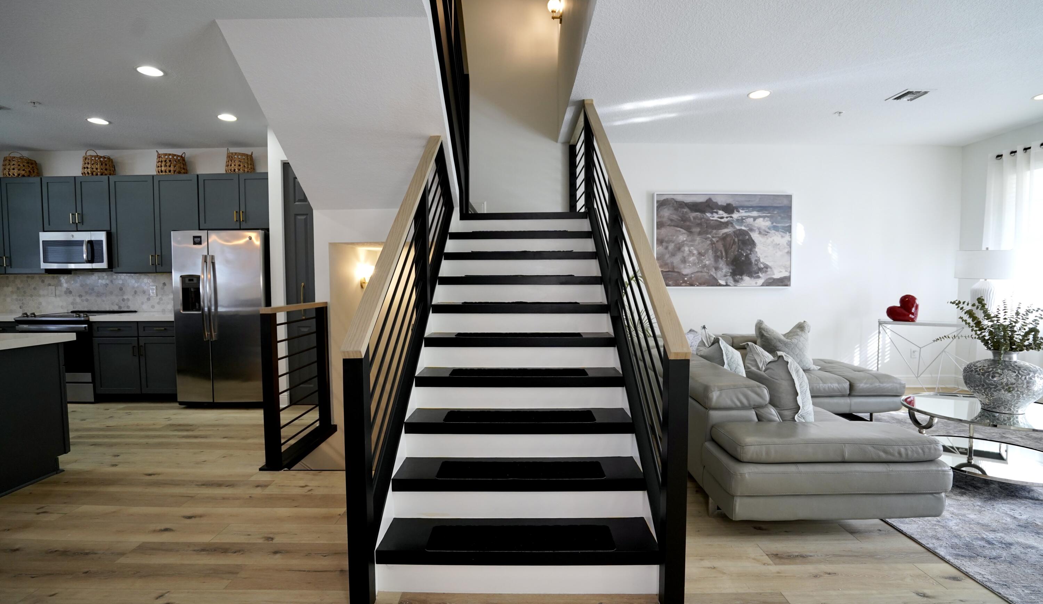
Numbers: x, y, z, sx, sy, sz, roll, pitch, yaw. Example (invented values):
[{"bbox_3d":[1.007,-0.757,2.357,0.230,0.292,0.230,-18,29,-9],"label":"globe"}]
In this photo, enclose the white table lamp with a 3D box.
[{"bbox_3d":[4.728,-0.155,4.751,0.440,0.788,0.440,0,3,0],"label":"white table lamp"}]

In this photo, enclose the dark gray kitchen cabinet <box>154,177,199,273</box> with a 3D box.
[{"bbox_3d":[-3.690,-0.850,5.125,0.485,1.060,0.330,0,3,1],"label":"dark gray kitchen cabinet"}]

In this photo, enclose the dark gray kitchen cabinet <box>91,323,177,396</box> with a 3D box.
[{"bbox_3d":[-3.862,0.577,4.984,0.910,0.790,0.610,0,3,1],"label":"dark gray kitchen cabinet"}]

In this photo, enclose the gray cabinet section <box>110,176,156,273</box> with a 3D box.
[{"bbox_3d":[-4.245,-0.854,5.238,0.485,1.061,0.330,0,2,1],"label":"gray cabinet section"}]

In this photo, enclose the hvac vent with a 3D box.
[{"bbox_3d":[3.234,-1.708,3.857,0.245,0.030,0.260,0,3,0],"label":"hvac vent"}]

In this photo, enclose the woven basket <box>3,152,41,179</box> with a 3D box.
[{"bbox_3d":[-5.505,-1.511,5.100,0.310,0.285,0.290,0,3,1],"label":"woven basket"}]

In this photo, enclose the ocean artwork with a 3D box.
[{"bbox_3d":[2.232,-0.687,5.140,1.525,1.040,0.045,0,3,1],"label":"ocean artwork"}]

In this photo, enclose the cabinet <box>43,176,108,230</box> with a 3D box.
[{"bbox_3d":[-4.767,-1.064,5.125,0.735,0.600,0.330,0,3,1],"label":"cabinet"}]

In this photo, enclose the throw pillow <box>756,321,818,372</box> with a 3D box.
[{"bbox_3d":[2.559,0.421,4.514,0.550,0.490,0.200,1,-17,-2],"label":"throw pillow"}]

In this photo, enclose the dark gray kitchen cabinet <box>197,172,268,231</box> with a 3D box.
[{"bbox_3d":[-3.126,-1.121,5.302,0.880,0.610,0.340,0,3,0],"label":"dark gray kitchen cabinet"}]

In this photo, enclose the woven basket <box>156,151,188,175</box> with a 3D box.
[{"bbox_3d":[-3.978,-1.563,5.267,0.290,0.297,0.290,0,3,0],"label":"woven basket"}]

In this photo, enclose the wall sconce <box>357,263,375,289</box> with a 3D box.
[{"bbox_3d":[-1.600,-0.266,4.802,0.160,0.265,0.130,0,3,0],"label":"wall sconce"}]

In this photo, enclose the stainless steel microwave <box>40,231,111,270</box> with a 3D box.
[{"bbox_3d":[-4.697,-0.550,5.070,0.745,0.420,0.400,0,3,1],"label":"stainless steel microwave"}]

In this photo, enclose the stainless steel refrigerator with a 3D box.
[{"bbox_3d":[-2.988,0.160,4.970,0.905,1.750,0.780,0,3,1],"label":"stainless steel refrigerator"}]

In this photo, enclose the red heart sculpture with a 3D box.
[{"bbox_3d":[4.205,0.068,5.117,0.290,0.295,0.160,1,3,27],"label":"red heart sculpture"}]

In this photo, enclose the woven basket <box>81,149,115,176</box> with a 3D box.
[{"bbox_3d":[-4.822,-1.565,5.272,0.290,0.331,0.290,0,3,0],"label":"woven basket"}]

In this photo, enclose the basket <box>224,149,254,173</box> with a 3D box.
[{"bbox_3d":[-3.209,-1.582,5.262,0.286,0.311,0.286,0,3,0],"label":"basket"}]

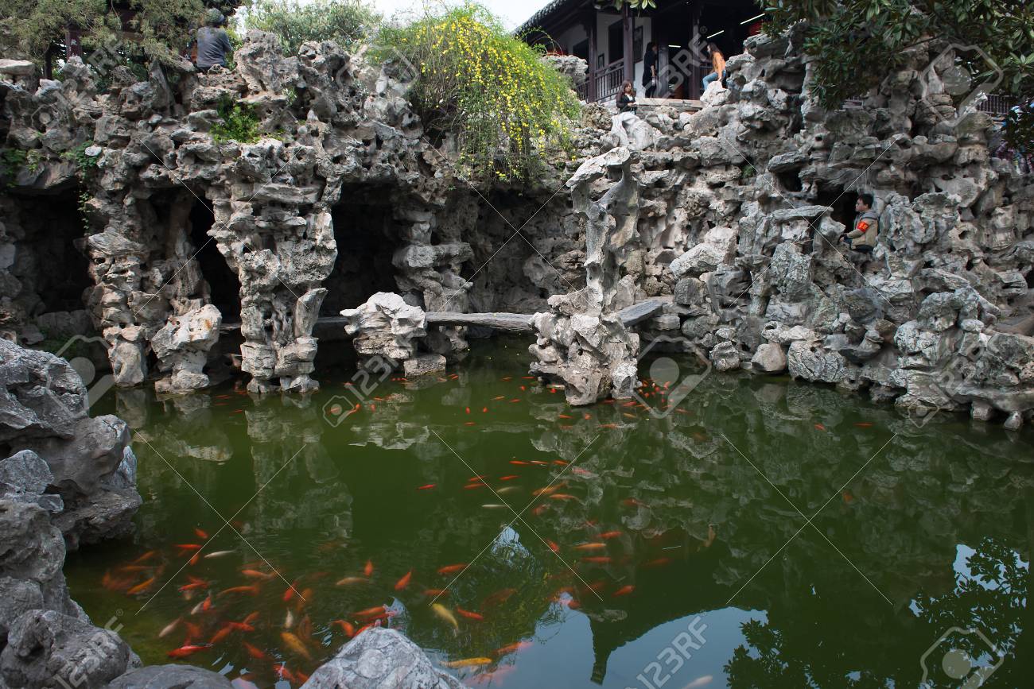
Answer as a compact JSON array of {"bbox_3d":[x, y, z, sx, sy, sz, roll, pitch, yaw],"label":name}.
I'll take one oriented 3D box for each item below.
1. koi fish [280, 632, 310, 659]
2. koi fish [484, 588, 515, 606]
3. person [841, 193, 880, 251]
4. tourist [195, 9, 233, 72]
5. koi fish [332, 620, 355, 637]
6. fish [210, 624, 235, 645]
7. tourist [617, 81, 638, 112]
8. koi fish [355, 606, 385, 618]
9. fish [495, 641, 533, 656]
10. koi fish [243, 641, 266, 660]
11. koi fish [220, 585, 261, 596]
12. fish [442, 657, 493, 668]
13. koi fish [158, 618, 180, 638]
[{"bbox_3d":[-1.216,1.657,3.780,0.065,0.075,0.305,-10,13,-44],"label":"koi fish"},{"bbox_3d":[-0.106,1.588,4.295,0.058,0.070,0.255,8,13,44],"label":"koi fish"},{"bbox_3d":[5.158,-1.675,10.391,0.680,1.200,0.520,-3,9,-11],"label":"person"},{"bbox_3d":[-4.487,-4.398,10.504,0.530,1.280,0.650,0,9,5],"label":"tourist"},{"bbox_3d":[-0.988,1.614,3.888,0.070,0.055,0.180,-9,12,-40],"label":"koi fish"},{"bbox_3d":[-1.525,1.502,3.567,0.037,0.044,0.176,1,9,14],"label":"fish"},{"bbox_3d":[2.364,-4.940,14.700,0.480,1.320,0.500,-6,10,-27],"label":"tourist"},{"bbox_3d":[-0.855,1.559,4.022,0.196,0.047,0.043,-4,10,-16],"label":"koi fish"},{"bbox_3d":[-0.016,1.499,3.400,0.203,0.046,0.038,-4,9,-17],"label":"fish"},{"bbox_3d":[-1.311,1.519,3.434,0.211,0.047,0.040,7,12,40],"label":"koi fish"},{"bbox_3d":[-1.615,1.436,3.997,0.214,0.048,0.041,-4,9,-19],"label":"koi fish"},{"bbox_3d":[-0.236,1.520,3.297,0.245,0.055,0.047,-1,9,-1],"label":"fish"},{"bbox_3d":[-2.006,1.638,3.994,0.045,0.052,0.175,0,10,9],"label":"koi fish"}]

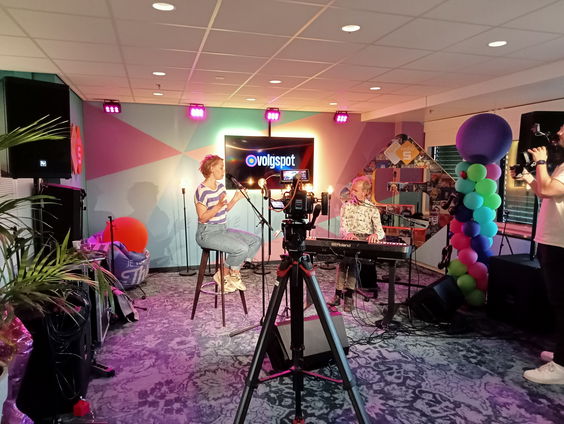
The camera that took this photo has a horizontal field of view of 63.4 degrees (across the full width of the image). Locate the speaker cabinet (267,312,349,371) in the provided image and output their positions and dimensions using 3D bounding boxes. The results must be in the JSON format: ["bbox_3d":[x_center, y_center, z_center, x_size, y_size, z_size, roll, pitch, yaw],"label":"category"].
[{"bbox_3d":[0.209,0.970,3.584,0.600,0.305,0.370,-2,6,-29],"label":"speaker cabinet"}]

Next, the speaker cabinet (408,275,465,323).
[{"bbox_3d":[1.516,0.819,4.348,0.400,0.330,0.550,3,5,35],"label":"speaker cabinet"}]

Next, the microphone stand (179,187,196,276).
[{"bbox_3d":[-1.258,0.256,6.075,0.250,1.162,0.250,-1,5,-18],"label":"microphone stand"}]

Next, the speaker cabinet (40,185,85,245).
[{"bbox_3d":[-2.062,0.066,4.300,0.350,0.590,0.350,-1,4,-12],"label":"speaker cabinet"}]

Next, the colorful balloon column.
[{"bbox_3d":[2.123,-0.011,4.927,0.620,2.060,0.610,3,5,23],"label":"colorful balloon column"}]

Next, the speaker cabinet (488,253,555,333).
[{"bbox_3d":[2.490,0.772,4.426,0.640,0.590,0.580,-1,5,-21],"label":"speaker cabinet"}]

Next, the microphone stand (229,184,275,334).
[{"bbox_3d":[-0.176,0.390,3.853,0.540,1.240,0.520,2,5,17],"label":"microphone stand"}]

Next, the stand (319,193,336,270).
[{"bbox_3d":[0.713,0.269,6.863,0.260,1.153,0.260,1,5,6],"label":"stand"}]

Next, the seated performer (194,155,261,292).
[{"bbox_3d":[-0.528,0.115,4.423,0.660,1.340,0.470,2,5,18],"label":"seated performer"}]

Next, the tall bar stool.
[{"bbox_3d":[-0.613,0.697,4.499,0.440,0.680,0.440,3,6,29],"label":"tall bar stool"}]

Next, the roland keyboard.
[{"bbox_3d":[0.651,0.356,4.721,1.290,0.130,0.280,3,5,23],"label":"roland keyboard"}]

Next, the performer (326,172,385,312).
[{"bbox_3d":[0.769,0.299,4.671,0.520,1.310,0.740,2,5,21],"label":"performer"}]

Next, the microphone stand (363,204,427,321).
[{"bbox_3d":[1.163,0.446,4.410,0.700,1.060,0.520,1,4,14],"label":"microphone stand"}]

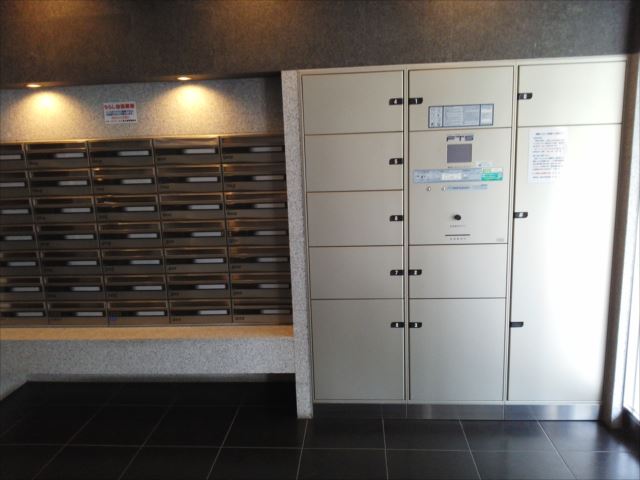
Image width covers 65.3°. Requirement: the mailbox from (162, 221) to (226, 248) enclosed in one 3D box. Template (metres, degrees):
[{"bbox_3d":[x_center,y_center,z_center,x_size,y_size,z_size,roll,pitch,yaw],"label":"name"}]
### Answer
[{"bbox_3d":[-0.676,-0.043,2.815,0.357,0.146,0.220,-1,11,5],"label":"mailbox"}]

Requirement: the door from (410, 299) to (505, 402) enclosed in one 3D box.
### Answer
[{"bbox_3d":[0.703,0.565,2.575,0.477,0.555,0.030,-1,10,5],"label":"door"}]

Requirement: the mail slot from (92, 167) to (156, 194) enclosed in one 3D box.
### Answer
[{"bbox_3d":[-1.062,-0.338,2.848,0.364,0.148,0.250,-1,10,4],"label":"mail slot"}]

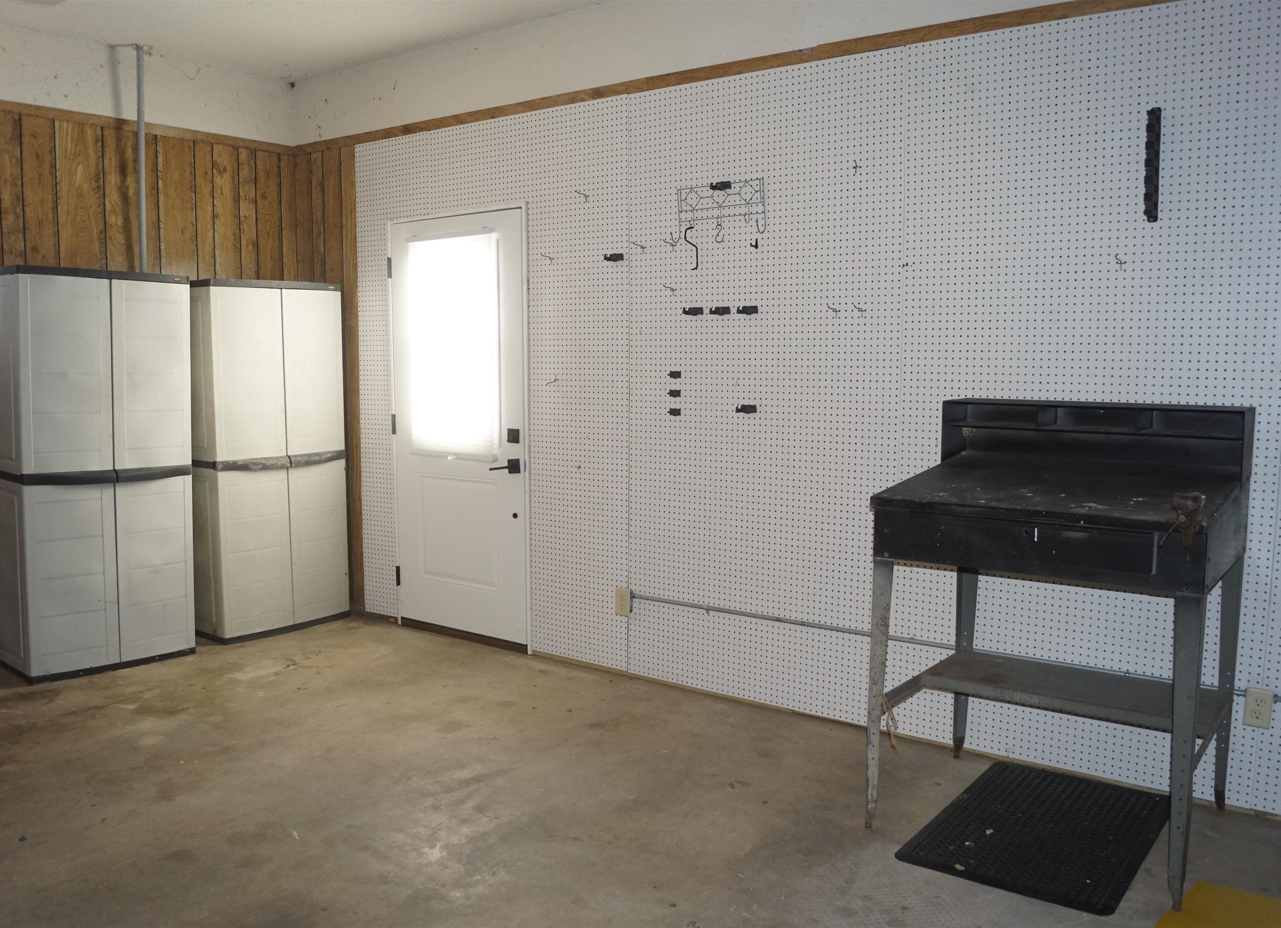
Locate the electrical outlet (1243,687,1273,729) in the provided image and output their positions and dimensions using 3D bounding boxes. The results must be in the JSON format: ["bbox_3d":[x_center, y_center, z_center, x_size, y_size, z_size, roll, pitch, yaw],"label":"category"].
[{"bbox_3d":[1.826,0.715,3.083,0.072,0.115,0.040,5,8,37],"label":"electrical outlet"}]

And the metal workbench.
[{"bbox_3d":[1.228,0.467,3.065,0.880,1.250,0.740,5,8,37],"label":"metal workbench"}]

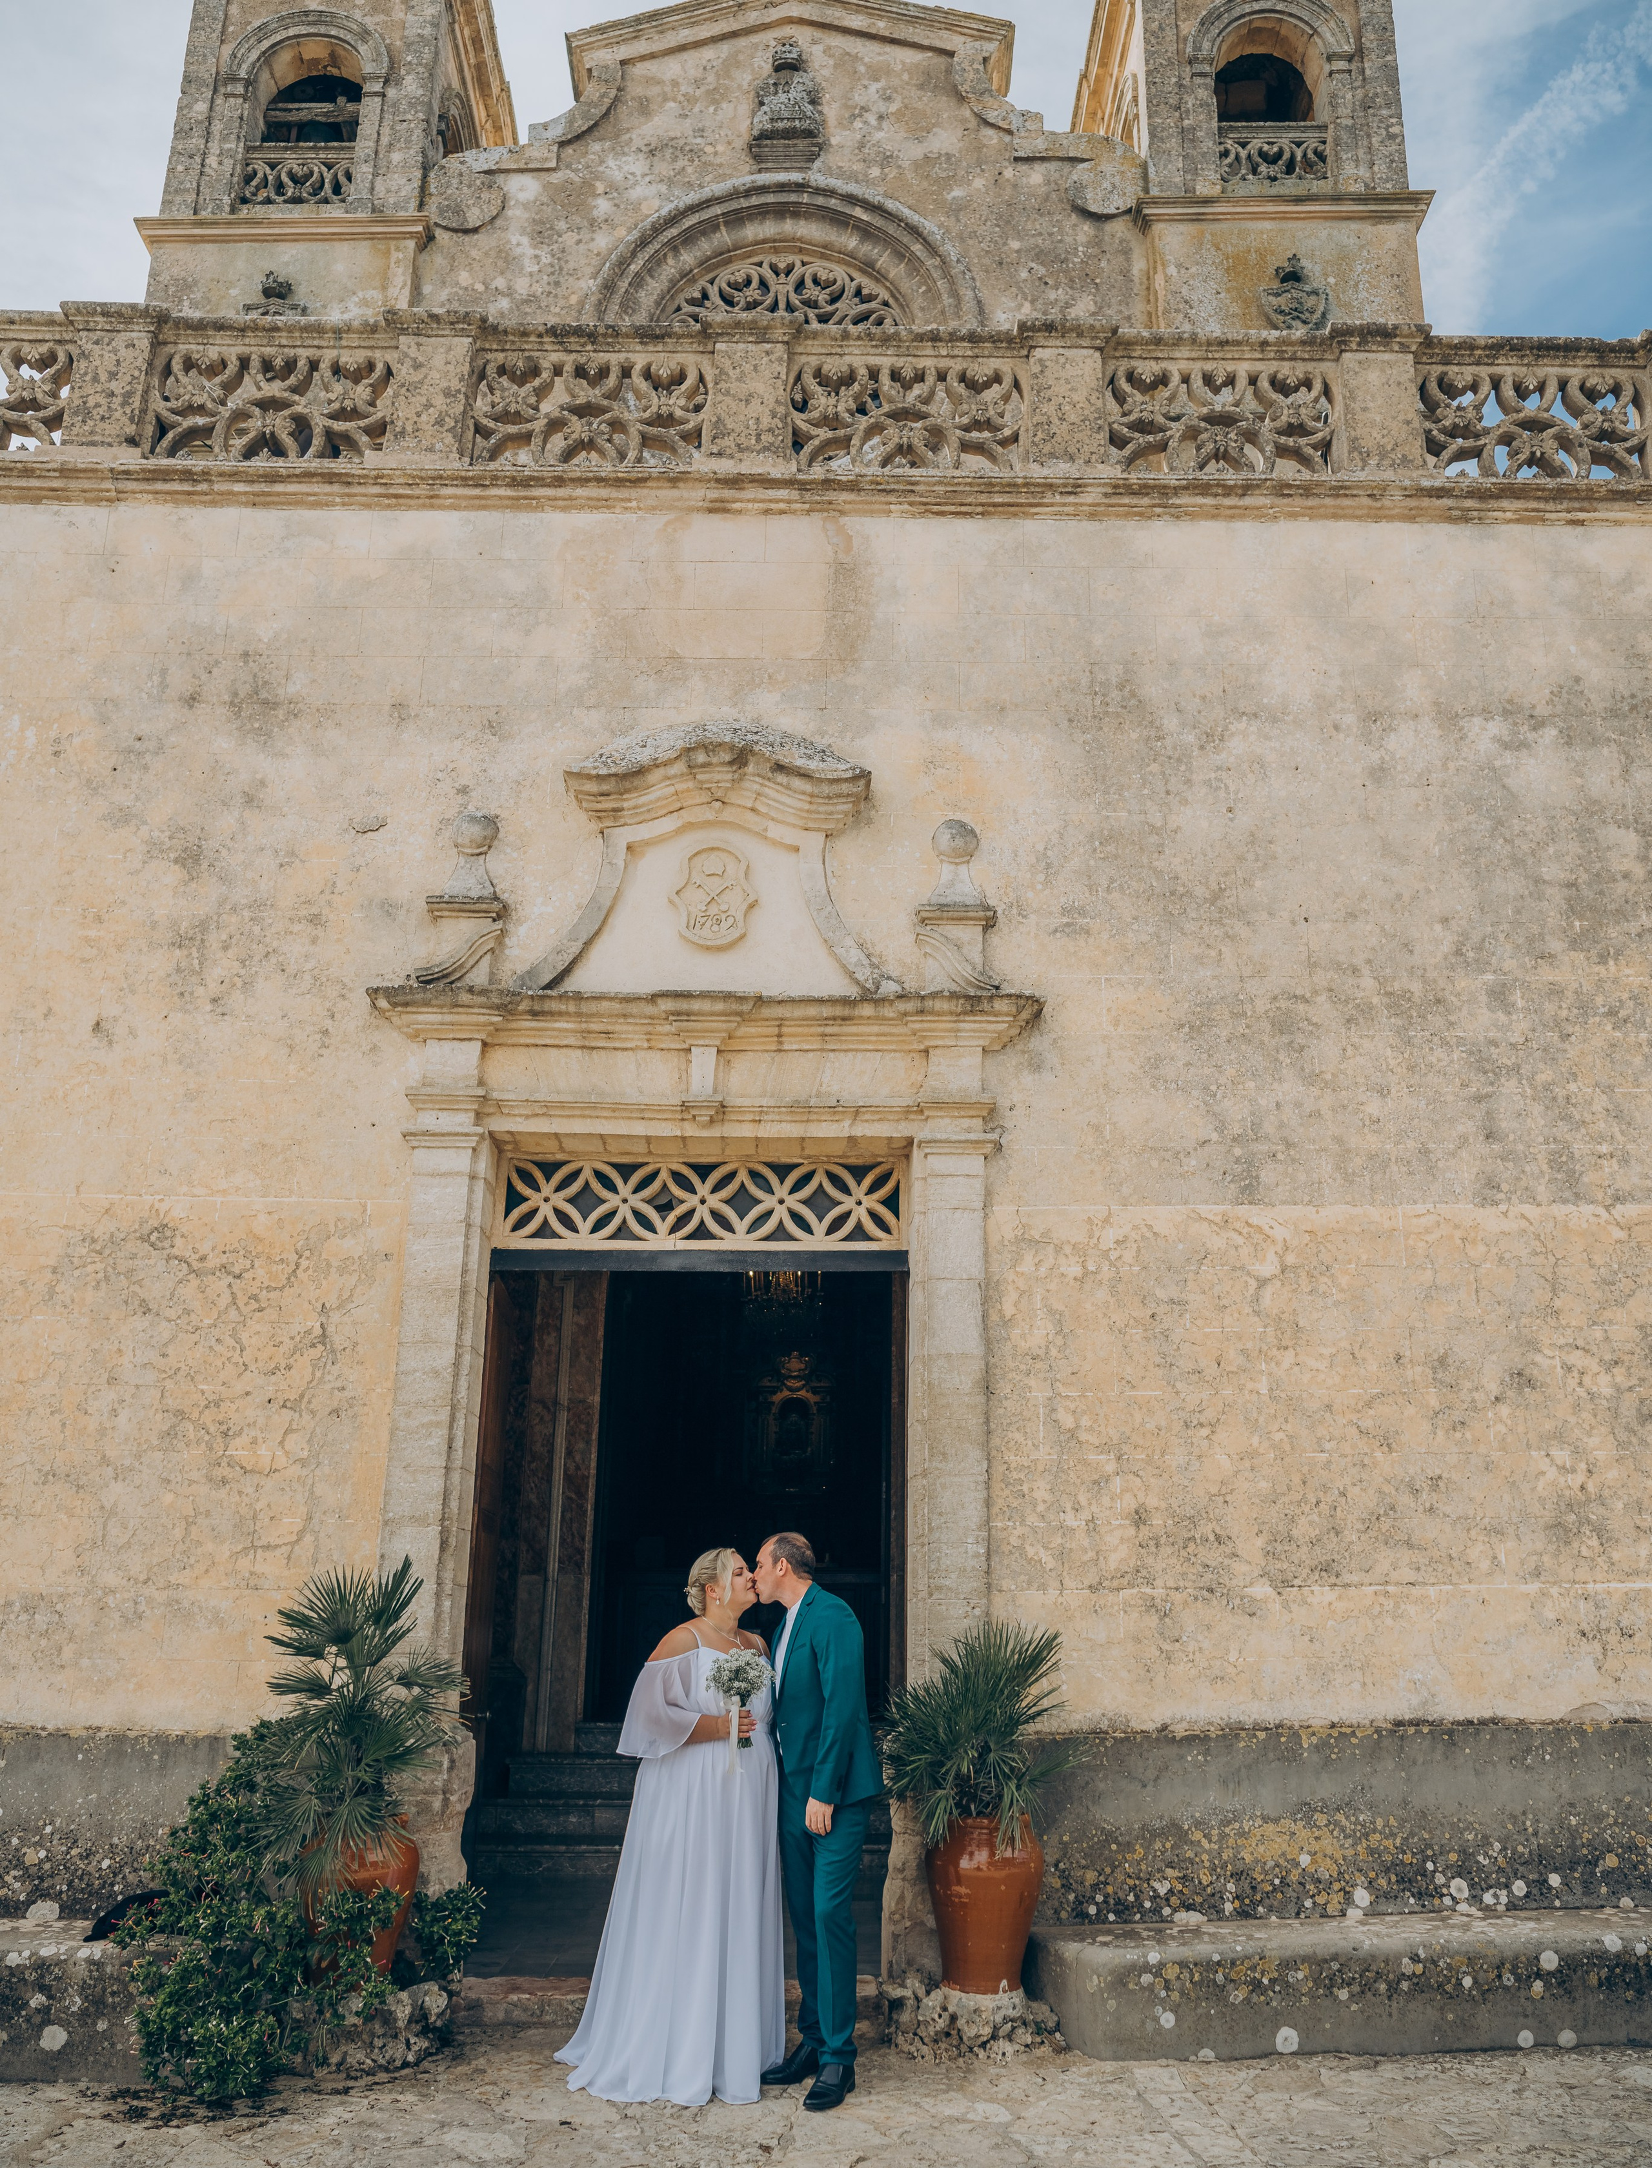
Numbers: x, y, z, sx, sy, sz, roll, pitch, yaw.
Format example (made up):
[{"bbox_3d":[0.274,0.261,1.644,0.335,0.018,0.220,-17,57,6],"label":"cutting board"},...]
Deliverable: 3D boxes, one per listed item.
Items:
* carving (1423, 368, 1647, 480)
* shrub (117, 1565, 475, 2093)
[{"bbox_3d":[3.456,-3.207,8.151,1.101,0.668,0.180,1,-16,1],"label":"carving"},{"bbox_3d":[-1.847,2.598,5.979,1.183,1.695,0.970,1,-16,0],"label":"shrub"}]

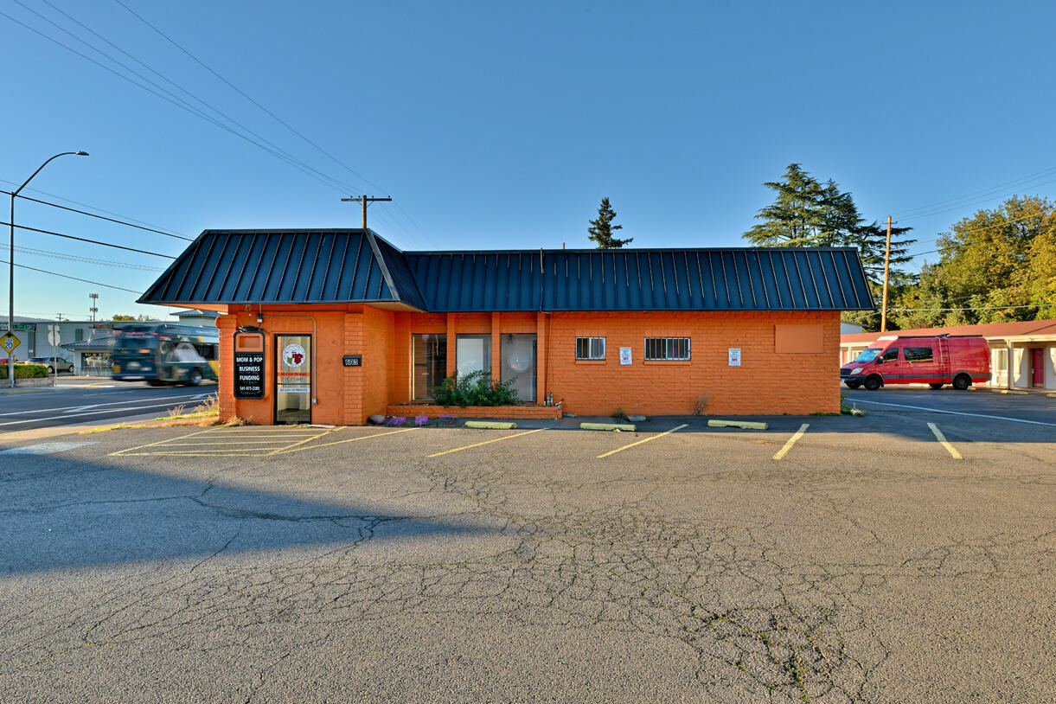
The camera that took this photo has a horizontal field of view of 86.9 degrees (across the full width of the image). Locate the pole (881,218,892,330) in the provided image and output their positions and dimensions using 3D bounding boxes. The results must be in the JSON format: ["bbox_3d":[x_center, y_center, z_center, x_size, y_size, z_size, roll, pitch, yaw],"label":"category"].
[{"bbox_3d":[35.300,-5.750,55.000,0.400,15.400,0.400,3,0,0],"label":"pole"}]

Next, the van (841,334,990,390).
[{"bbox_3d":[19.850,0.510,28.800,6.940,2.780,2.000,0,0,2],"label":"van"}]

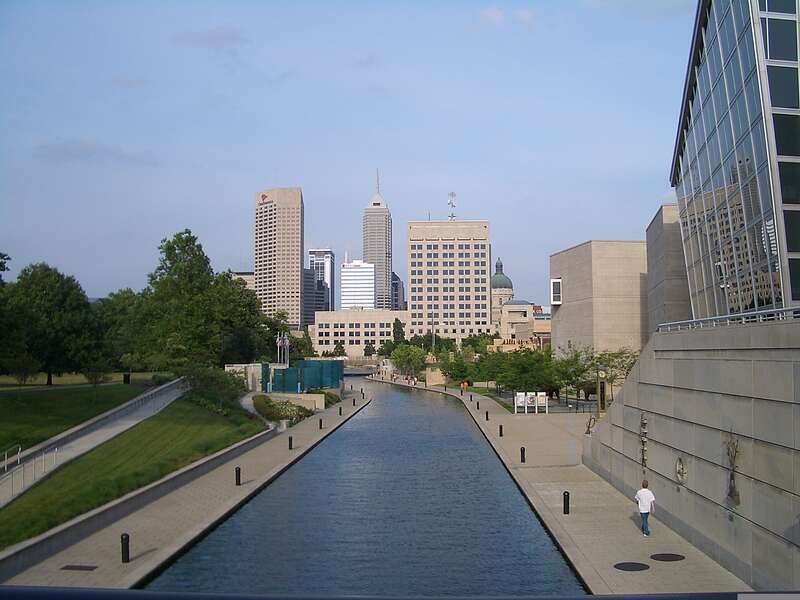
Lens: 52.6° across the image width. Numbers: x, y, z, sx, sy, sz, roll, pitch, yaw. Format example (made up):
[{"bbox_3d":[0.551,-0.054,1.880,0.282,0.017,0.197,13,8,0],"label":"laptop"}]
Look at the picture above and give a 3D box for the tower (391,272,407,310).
[{"bbox_3d":[-5.500,21.160,1215.010,27.440,122.030,34.000,0,-4,3],"label":"tower"}]

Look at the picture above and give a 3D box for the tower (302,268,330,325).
[{"bbox_3d":[-94.180,13.530,915.690,32.900,97.030,38.000,0,-4,3],"label":"tower"}]

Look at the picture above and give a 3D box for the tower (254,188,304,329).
[{"bbox_3d":[-117.140,-26.650,810.150,45.680,162.940,44.000,0,-4,3],"label":"tower"}]

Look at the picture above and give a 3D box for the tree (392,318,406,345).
[{"bbox_3d":[-0.220,15.340,344.900,5.980,14.910,5.500,0,-4,3],"label":"tree"}]

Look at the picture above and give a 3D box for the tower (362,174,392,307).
[{"bbox_3d":[-27.830,-50.760,1077.990,38.690,246.970,39.000,0,-4,3],"label":"tower"}]

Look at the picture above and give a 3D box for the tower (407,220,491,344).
[{"bbox_3d":[25.230,-4.330,418.040,39.540,65.630,45.000,0,-4,3],"label":"tower"}]

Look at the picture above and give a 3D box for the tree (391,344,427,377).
[{"bbox_3d":[1.890,13.540,179.610,8.010,7.310,8.000,0,-4,3],"label":"tree"}]

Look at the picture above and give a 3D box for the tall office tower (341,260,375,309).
[{"bbox_3d":[-41.130,8.470,825.210,33.430,94.320,32.000,0,-4,3],"label":"tall office tower"}]

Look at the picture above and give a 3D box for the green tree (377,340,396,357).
[{"bbox_3d":[-5.440,19.730,325.790,7.670,6.430,7.500,0,-4,3],"label":"green tree"}]

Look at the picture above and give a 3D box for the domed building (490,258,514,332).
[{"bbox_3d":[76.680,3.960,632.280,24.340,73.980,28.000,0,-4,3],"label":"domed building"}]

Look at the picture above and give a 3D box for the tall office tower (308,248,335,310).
[{"bbox_3d":[-114.880,3.900,1199.810,33.050,155.280,37.000,0,-4,3],"label":"tall office tower"}]

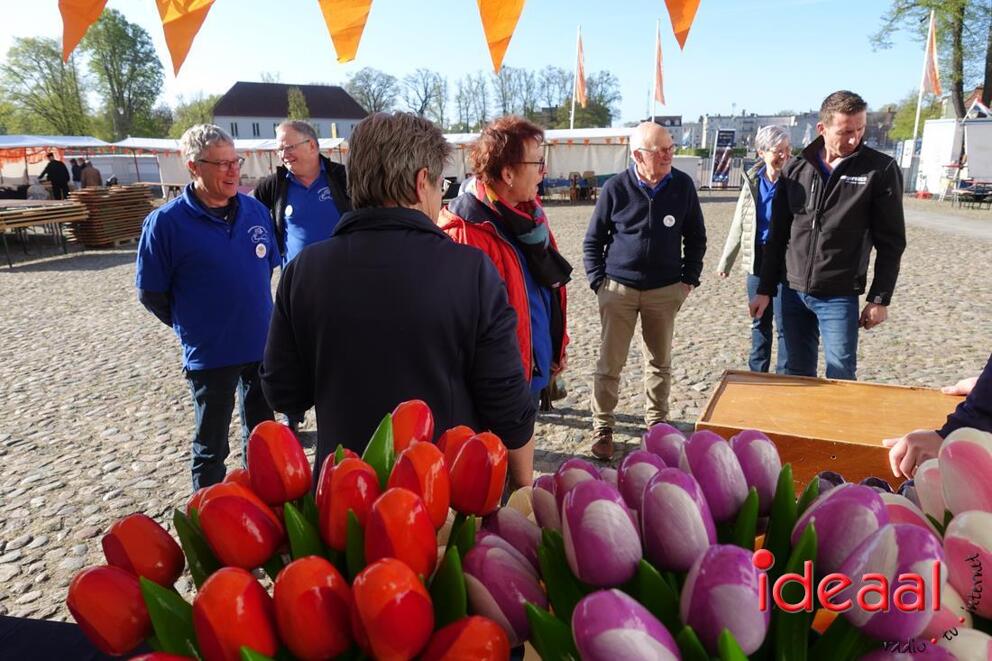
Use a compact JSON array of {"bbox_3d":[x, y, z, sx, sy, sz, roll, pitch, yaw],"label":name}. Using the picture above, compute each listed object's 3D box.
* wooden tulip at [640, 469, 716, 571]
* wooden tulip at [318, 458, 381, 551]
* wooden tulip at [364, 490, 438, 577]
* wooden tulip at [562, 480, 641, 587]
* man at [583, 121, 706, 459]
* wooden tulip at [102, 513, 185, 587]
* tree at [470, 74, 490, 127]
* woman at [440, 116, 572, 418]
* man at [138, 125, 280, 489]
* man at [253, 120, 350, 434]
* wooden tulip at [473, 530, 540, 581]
[{"bbox_3d":[0.146,0.150,0.525,0.054,0.077,0.054,-6,-5,0],"label":"wooden tulip"},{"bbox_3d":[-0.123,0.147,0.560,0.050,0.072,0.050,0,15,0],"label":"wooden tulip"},{"bbox_3d":[-0.073,0.160,0.518,0.054,0.077,0.054,-6,-4,0],"label":"wooden tulip"},{"bbox_3d":[0.077,0.147,0.480,0.054,0.077,0.054,-8,-6,0],"label":"wooden tulip"},{"bbox_3d":[0.789,-0.199,3.491,0.620,1.722,0.380,2,15,7],"label":"man"},{"bbox_3d":[-0.316,0.199,0.594,0.054,0.077,0.054,-28,11,0],"label":"wooden tulip"},{"bbox_3d":[-2.171,-29.680,95.682,4.000,15.000,4.000,0,14,0],"label":"tree"},{"bbox_3d":[0.057,0.109,2.414,0.420,1.696,0.500,6,16,21],"label":"woman"},{"bbox_3d":[-1.111,0.059,2.629,0.420,1.678,0.560,9,18,31],"label":"man"},{"bbox_3d":[-1.086,-0.246,3.749,0.560,1.770,0.360,-3,14,-10],"label":"man"},{"bbox_3d":[0.011,0.203,0.530,0.054,0.077,0.054,-24,-8,0],"label":"wooden tulip"}]

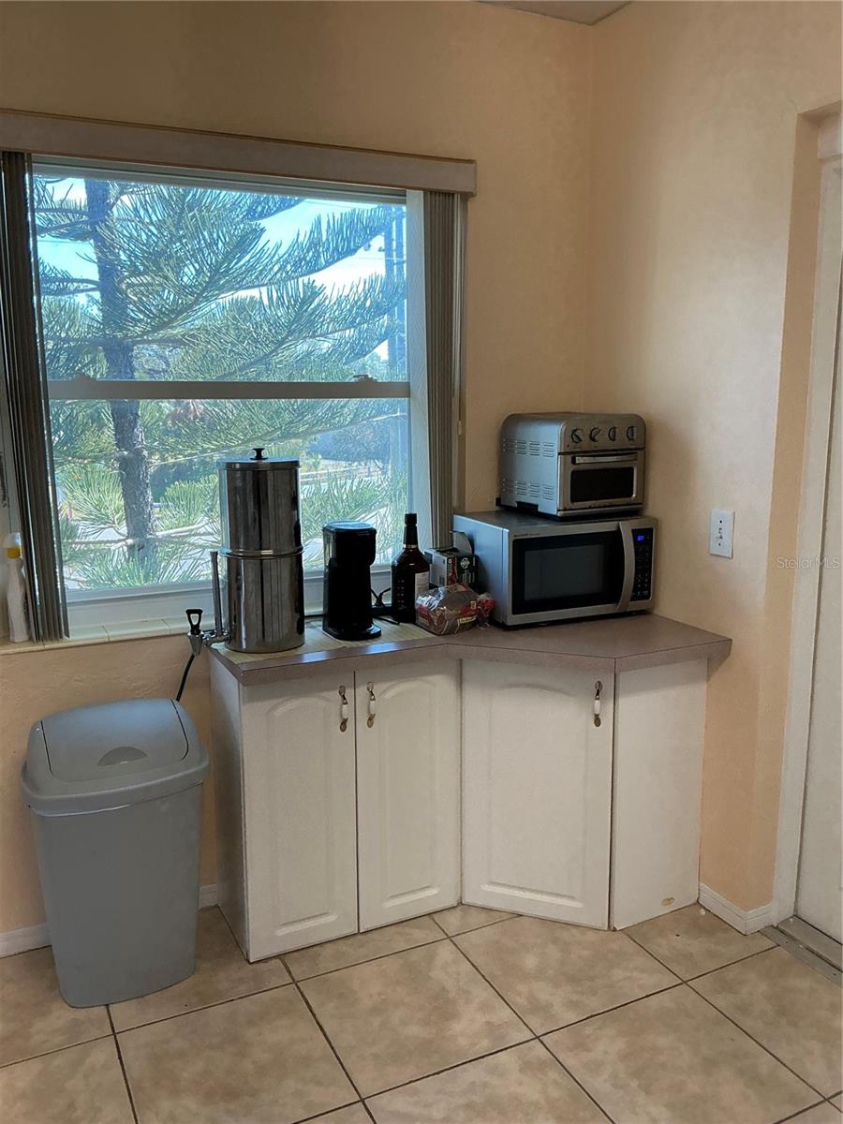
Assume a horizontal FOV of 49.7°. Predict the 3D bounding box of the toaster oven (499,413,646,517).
[{"bbox_3d":[0.455,-0.291,2.737,0.326,0.301,0.301,-6,11,-29],"label":"toaster oven"}]

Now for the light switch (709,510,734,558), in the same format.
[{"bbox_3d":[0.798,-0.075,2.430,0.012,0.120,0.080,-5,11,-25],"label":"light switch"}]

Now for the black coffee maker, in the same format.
[{"bbox_3d":[-0.182,0.049,2.489,0.138,0.301,0.172,-5,11,-25],"label":"black coffee maker"}]

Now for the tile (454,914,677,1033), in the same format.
[{"bbox_3d":[0.363,1.031,2.347,0.423,0.010,0.423,-5,11,-25],"label":"tile"}]

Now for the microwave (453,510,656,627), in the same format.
[{"bbox_3d":[0.398,0.008,2.729,0.477,0.279,0.381,-4,11,-21],"label":"microwave"}]

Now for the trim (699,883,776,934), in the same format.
[{"bbox_3d":[0.880,0.955,2.541,0.103,0.065,0.181,-5,11,-25],"label":"trim"}]

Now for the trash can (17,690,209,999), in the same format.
[{"bbox_3d":[-0.755,0.690,2.263,0.417,0.707,0.323,-5,11,-25],"label":"trash can"}]

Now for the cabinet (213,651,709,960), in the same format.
[{"bbox_3d":[0.110,0.612,2.554,1.253,0.746,0.617,-5,11,-25],"label":"cabinet"}]

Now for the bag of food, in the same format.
[{"bbox_3d":[0.098,0.120,2.578,0.189,0.125,0.159,-5,11,-25],"label":"bag of food"}]

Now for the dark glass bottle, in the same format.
[{"bbox_3d":[-0.028,0.020,2.642,0.112,0.303,0.112,0,10,0],"label":"dark glass bottle"}]

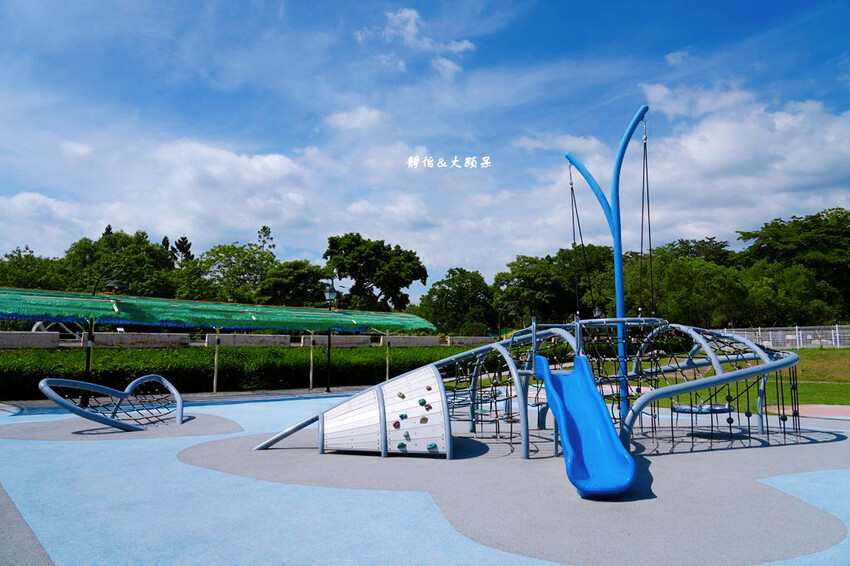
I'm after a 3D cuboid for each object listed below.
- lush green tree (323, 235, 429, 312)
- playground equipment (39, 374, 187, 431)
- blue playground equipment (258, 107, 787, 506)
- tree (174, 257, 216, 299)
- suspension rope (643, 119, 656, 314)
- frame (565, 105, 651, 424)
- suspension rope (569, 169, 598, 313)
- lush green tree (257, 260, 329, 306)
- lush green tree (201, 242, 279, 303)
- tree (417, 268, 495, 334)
[{"bbox_3d":[-3.829,1.280,42.127,7.800,10.240,7.800,1,-7,-5],"label":"lush green tree"},{"bbox_3d":[-6.160,2.383,11.500,2.100,1.050,2.600,-1,-7,10],"label":"playground equipment"},{"bbox_3d":[2.262,-0.434,9.111,9.800,6.160,5.430,1,-7,-7],"label":"blue playground equipment"},{"bbox_3d":[-18.135,2.228,44.025,4.200,8.680,4.200,3,-7,-22],"label":"tree"},{"bbox_3d":[4.065,-1.253,10.413,0.280,3.650,0.270,0,-7,0],"label":"suspension rope"},{"bbox_3d":[3.421,-0.292,10.302,1.650,6.160,0.550,0,-7,0],"label":"frame"},{"bbox_3d":[2.843,-0.791,10.359,0.480,2.750,0.320,0,-7,0],"label":"suspension rope"},{"bbox_3d":[-9.714,2.291,41.002,6.000,7.930,6.000,2,-7,-13],"label":"lush green tree"},{"bbox_3d":[-14.643,1.680,44.090,6.600,9.810,6.600,2,-7,-18],"label":"lush green tree"},{"bbox_3d":[2.214,2.609,40.971,6.600,7.390,6.600,0,-7,3],"label":"tree"}]

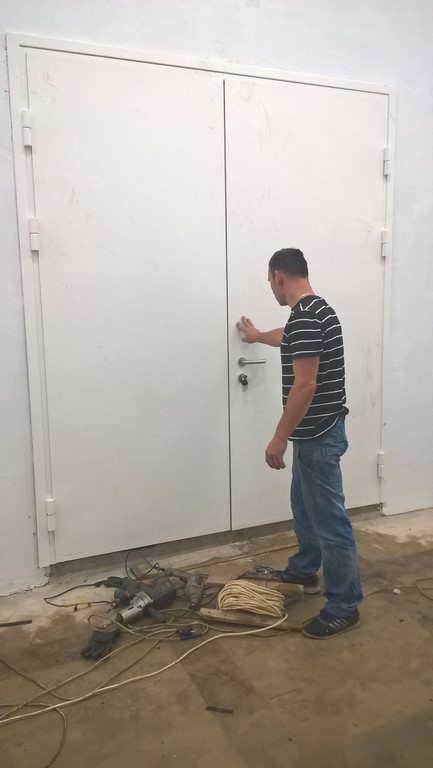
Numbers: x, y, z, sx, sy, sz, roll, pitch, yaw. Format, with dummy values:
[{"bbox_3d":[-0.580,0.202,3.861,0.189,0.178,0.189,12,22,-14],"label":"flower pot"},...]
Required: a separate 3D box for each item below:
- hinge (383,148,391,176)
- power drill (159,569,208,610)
[{"bbox_3d":[1.009,-1.320,3.747,0.040,0.160,0.040,-1,9,0],"label":"hinge"},{"bbox_3d":[-0.144,1.010,3.155,0.210,0.075,0.280,0,16,4],"label":"power drill"}]

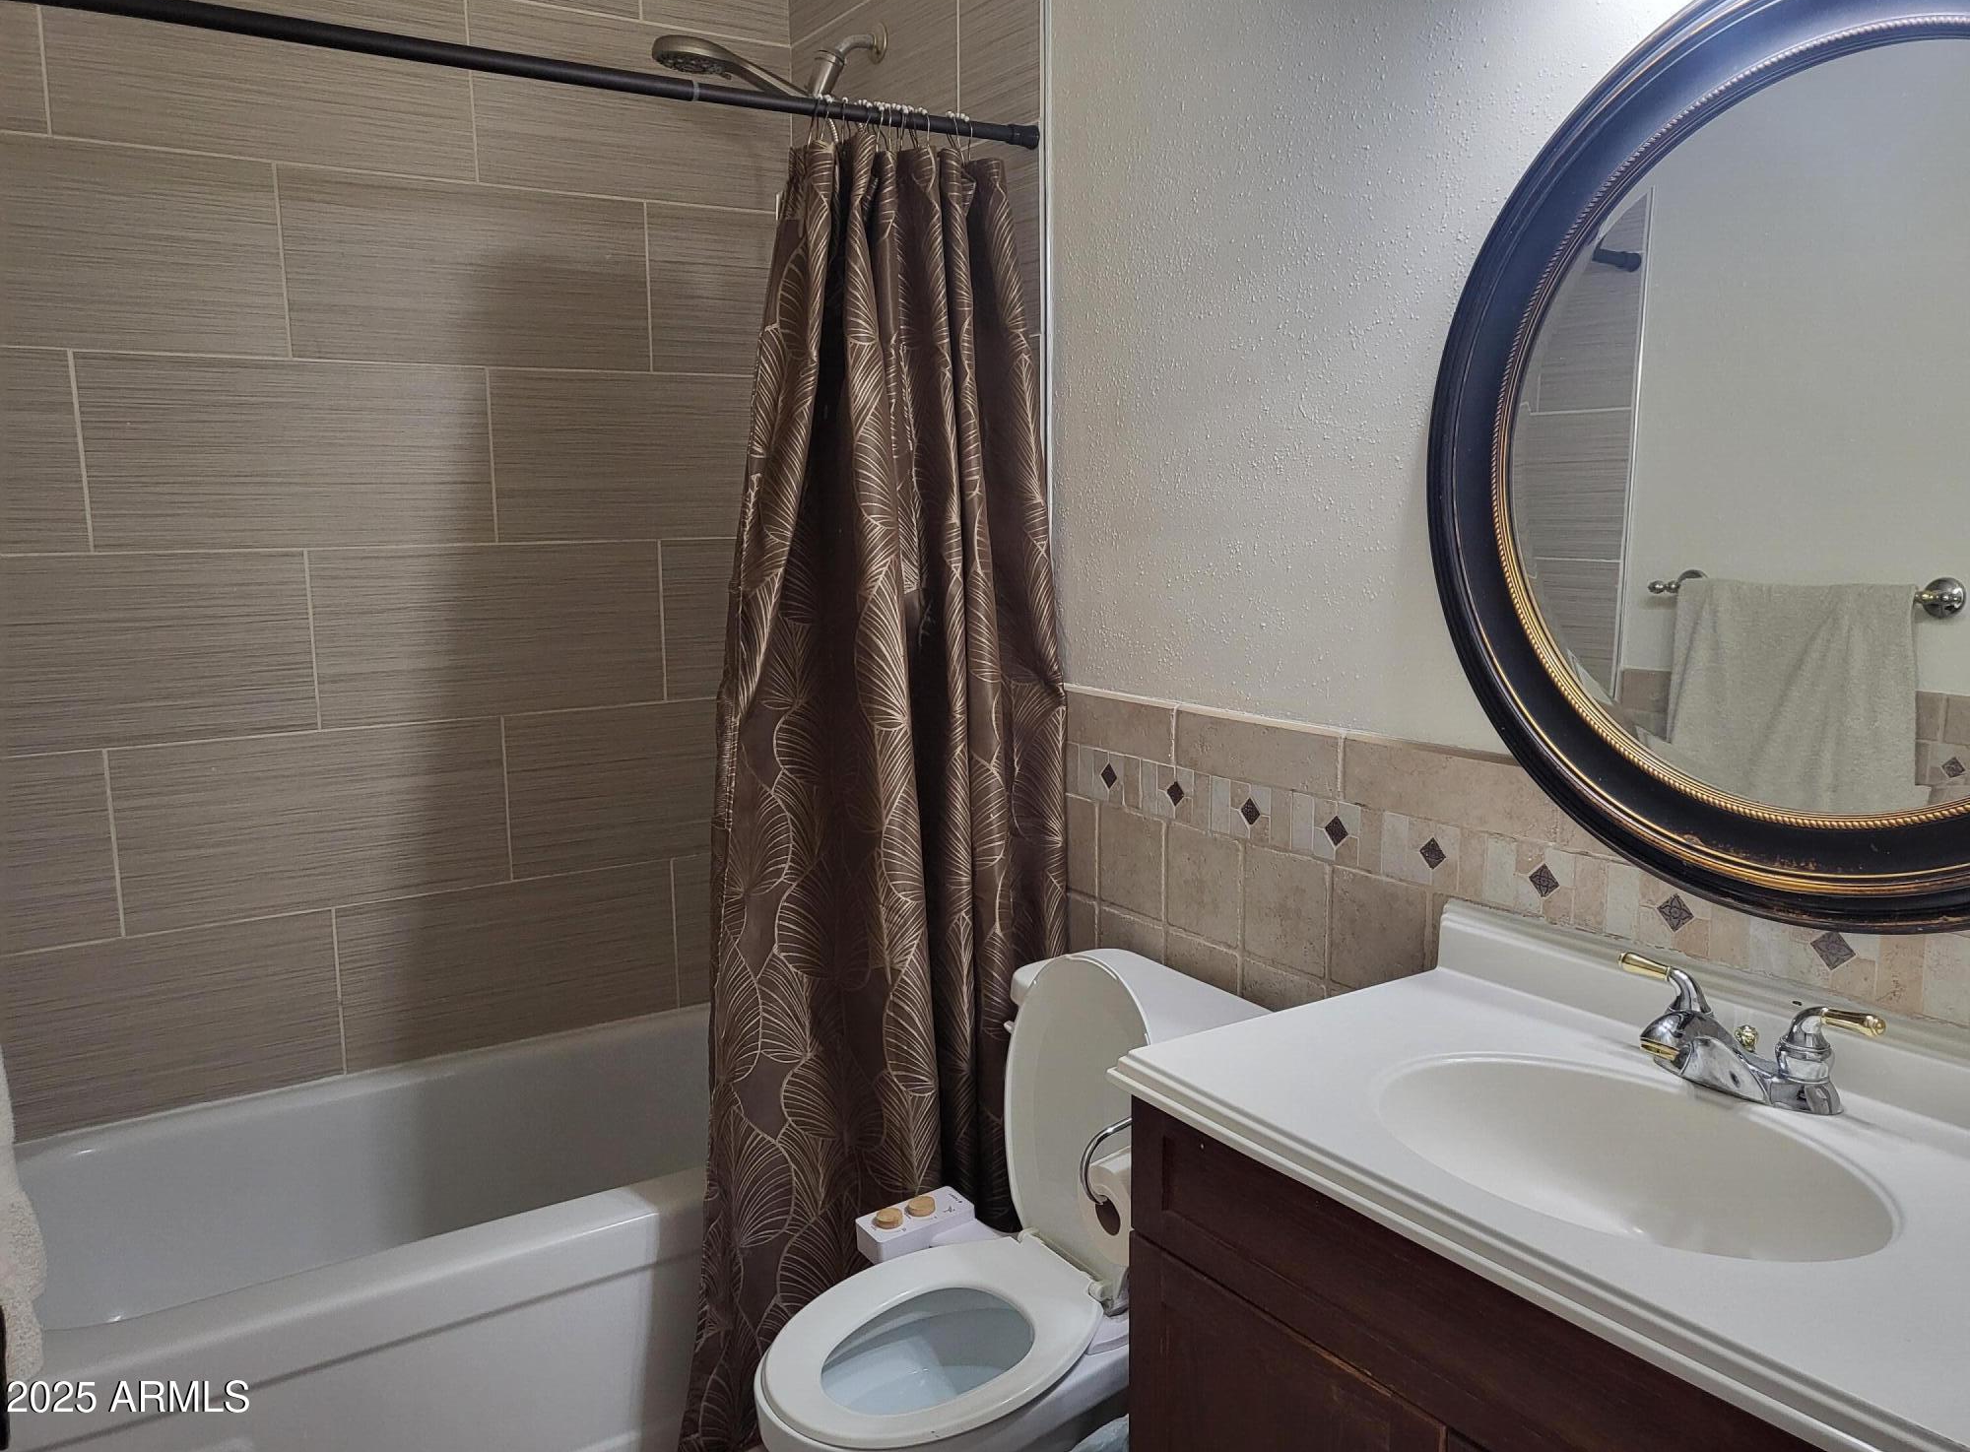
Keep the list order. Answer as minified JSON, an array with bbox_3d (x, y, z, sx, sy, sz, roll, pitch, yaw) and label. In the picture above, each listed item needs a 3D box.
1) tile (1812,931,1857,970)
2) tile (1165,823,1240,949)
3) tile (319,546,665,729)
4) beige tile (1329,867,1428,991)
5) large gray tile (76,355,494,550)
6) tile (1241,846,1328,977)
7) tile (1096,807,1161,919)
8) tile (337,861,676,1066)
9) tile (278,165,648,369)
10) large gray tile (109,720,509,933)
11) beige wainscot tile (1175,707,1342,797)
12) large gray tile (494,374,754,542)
[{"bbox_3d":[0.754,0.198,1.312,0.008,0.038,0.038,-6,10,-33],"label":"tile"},{"bbox_3d":[0.301,0.218,2.028,0.010,0.151,0.151,-6,10,-33],"label":"tile"},{"bbox_3d":[-0.861,-0.169,2.620,0.607,0.300,0.010,-6,10,-33],"label":"tile"},{"bbox_3d":[0.470,0.255,1.762,0.010,0.150,0.147,-6,10,-33],"label":"beige tile"},{"bbox_3d":[-1.116,-0.443,2.416,0.609,0.301,0.010,-6,10,-33],"label":"large gray tile"},{"bbox_3d":[0.387,0.237,1.900,0.010,0.151,0.151,-6,10,-33],"label":"tile"},{"bbox_3d":[0.215,0.200,2.147,0.010,0.148,0.146,-6,10,-33],"label":"tile"},{"bbox_3d":[-0.855,0.428,2.708,0.607,0.294,0.010,-6,10,-33],"label":"tile"},{"bbox_3d":[-0.868,-0.769,2.531,0.607,0.300,0.010,-6,10,-33],"label":"tile"},{"bbox_3d":[-1.118,0.160,2.503,0.609,0.301,0.010,-6,10,-33],"label":"large gray tile"},{"bbox_3d":[0.350,0.033,1.921,0.010,0.084,0.301,-6,10,-33],"label":"beige wainscot tile"},{"bbox_3d":[-0.610,-0.498,2.746,0.598,0.301,0.010,-6,10,-33],"label":"large gray tile"}]

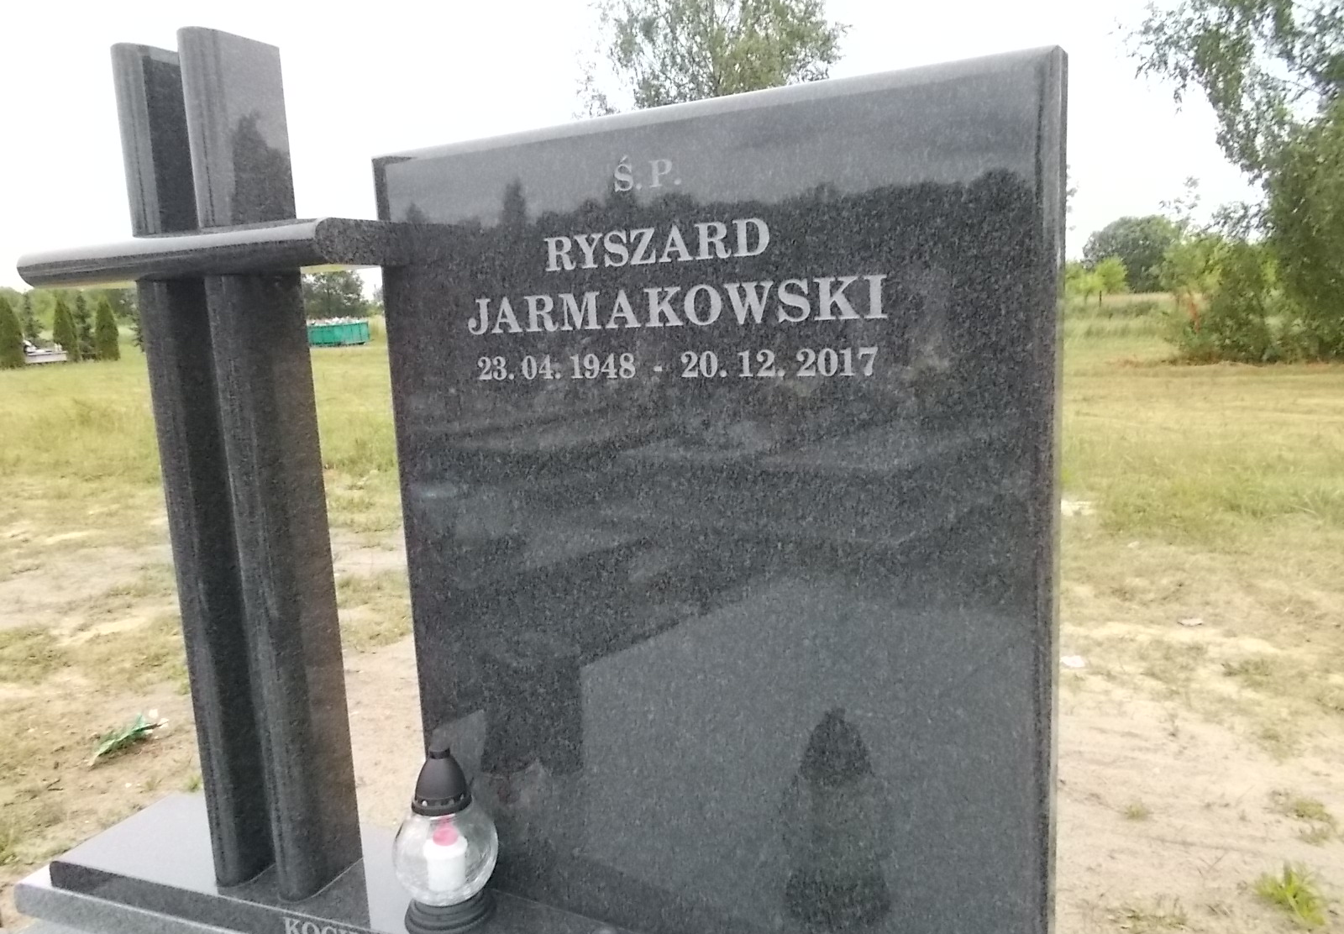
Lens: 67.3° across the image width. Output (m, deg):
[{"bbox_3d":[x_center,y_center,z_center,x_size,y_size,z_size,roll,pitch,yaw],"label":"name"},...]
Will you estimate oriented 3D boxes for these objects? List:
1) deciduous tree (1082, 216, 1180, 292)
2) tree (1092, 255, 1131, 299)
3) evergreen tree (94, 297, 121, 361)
[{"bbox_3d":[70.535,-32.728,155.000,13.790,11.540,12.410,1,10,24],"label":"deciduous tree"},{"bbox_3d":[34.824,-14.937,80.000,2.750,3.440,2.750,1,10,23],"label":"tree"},{"bbox_3d":[-25.159,-6.132,45.000,1.070,2.830,1.070,-7,10,-28],"label":"evergreen tree"}]

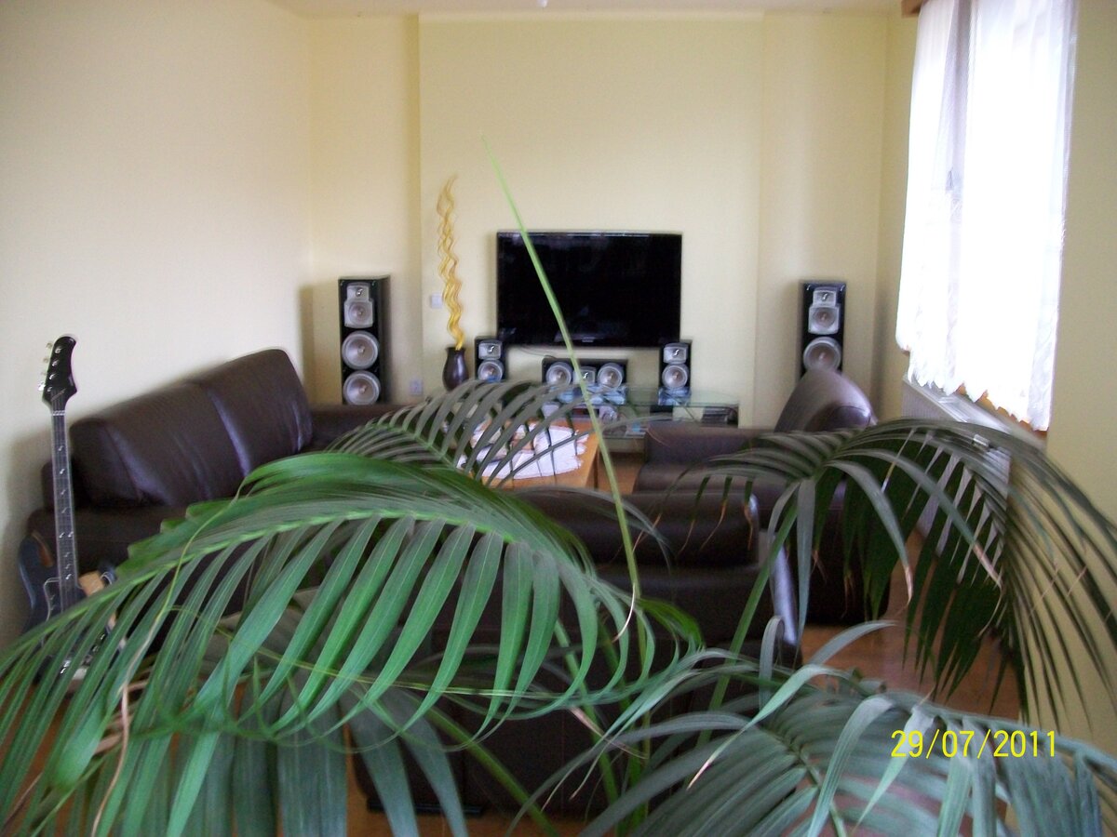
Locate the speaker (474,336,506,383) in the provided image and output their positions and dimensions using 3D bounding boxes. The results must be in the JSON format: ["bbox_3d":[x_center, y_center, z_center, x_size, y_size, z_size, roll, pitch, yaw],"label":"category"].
[{"bbox_3d":[-0.378,-0.305,6.135,0.170,0.280,0.210,1,10,1],"label":"speaker"}]

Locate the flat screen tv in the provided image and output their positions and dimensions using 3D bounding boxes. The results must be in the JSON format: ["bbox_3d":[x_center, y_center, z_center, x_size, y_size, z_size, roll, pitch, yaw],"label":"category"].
[{"bbox_3d":[0.171,-0.751,6.323,1.060,0.645,0.070,1,10,3],"label":"flat screen tv"}]

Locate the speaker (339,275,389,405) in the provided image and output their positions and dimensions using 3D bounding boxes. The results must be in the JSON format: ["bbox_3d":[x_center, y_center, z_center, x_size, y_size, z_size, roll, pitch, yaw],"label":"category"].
[{"bbox_3d":[-1.153,-0.298,6.625,0.240,1.100,0.380,0,10,0],"label":"speaker"}]

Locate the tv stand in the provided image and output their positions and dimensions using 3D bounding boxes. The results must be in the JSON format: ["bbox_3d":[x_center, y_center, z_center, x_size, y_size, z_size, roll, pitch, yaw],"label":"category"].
[{"bbox_3d":[0.144,0.118,6.024,1.600,0.500,0.680,1,10,3],"label":"tv stand"}]

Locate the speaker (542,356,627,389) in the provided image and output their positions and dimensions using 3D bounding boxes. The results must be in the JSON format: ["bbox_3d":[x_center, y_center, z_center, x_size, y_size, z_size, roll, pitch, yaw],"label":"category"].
[{"bbox_3d":[0.152,-0.238,6.136,0.465,0.165,0.210,1,10,3],"label":"speaker"}]

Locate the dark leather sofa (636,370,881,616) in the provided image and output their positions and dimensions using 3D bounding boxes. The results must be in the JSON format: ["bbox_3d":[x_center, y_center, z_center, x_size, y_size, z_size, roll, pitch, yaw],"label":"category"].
[{"bbox_3d":[0.718,0.224,4.347,0.920,0.860,1.080,0,10,0],"label":"dark leather sofa"}]

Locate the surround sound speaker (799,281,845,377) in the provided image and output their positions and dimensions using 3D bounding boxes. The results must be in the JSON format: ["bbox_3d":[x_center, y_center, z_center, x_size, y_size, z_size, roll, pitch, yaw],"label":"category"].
[{"bbox_3d":[1.582,-0.276,6.625,0.240,1.100,0.380,2,10,9],"label":"surround sound speaker"}]

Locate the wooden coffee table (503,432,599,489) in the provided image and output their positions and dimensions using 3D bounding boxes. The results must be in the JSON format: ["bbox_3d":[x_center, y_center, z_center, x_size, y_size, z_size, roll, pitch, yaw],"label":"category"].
[{"bbox_3d":[-0.163,0.376,4.577,0.620,0.470,1.250,1,10,3],"label":"wooden coffee table"}]

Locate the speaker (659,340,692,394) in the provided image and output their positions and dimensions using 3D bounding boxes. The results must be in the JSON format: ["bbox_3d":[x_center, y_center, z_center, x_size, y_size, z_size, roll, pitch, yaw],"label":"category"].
[{"bbox_3d":[0.657,-0.292,6.136,0.170,0.280,0.210,1,10,4],"label":"speaker"}]

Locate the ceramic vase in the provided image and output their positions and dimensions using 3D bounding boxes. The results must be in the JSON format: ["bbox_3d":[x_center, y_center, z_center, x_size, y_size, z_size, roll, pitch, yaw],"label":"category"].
[{"bbox_3d":[-0.563,-0.255,5.921,0.140,0.260,0.140,0,10,0],"label":"ceramic vase"}]

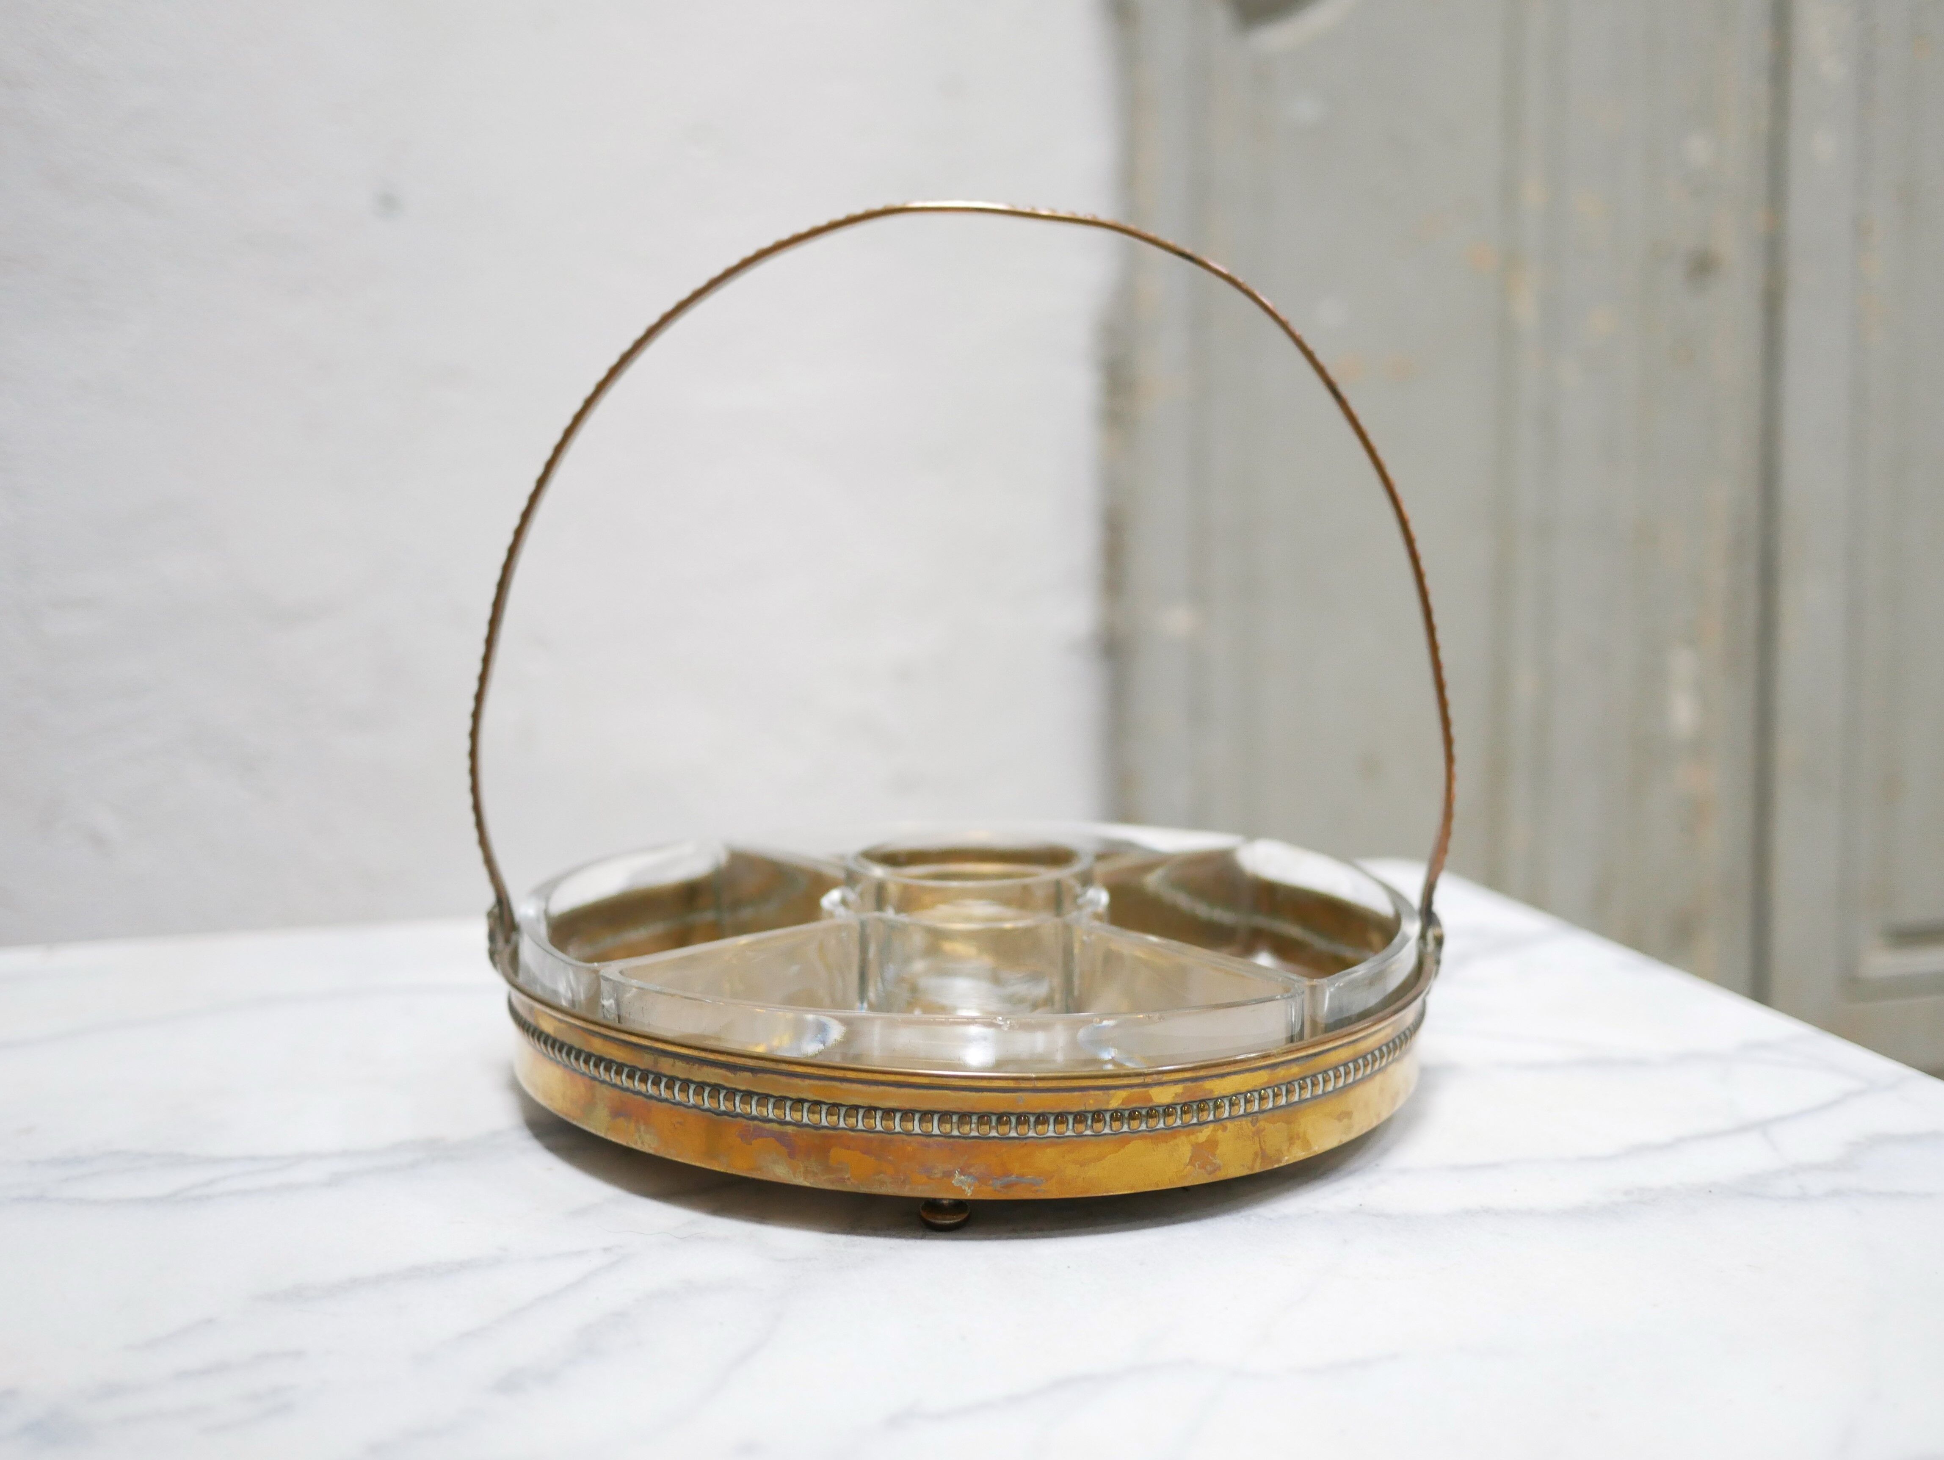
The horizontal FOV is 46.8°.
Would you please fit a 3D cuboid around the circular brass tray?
[{"bbox_3d":[-0.002,-0.019,0.582,0.257,0.227,0.240,0,8,0],"label":"circular brass tray"}]

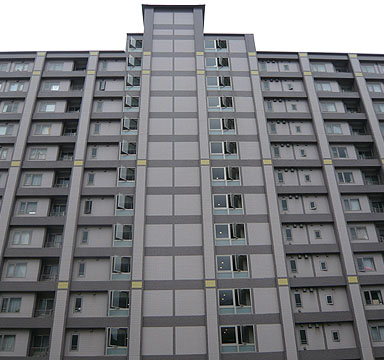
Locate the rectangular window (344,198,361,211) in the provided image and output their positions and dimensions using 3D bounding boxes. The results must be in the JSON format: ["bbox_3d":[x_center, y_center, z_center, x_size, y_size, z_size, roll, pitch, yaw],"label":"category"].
[{"bbox_3d":[15.153,2.310,36.689,1.600,1.260,0.150,0,-29,-2],"label":"rectangular window"}]

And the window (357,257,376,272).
[{"bbox_3d":[15.119,7.338,33.597,1.580,1.340,0.130,0,-28,-2],"label":"window"}]

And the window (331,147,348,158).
[{"bbox_3d":[15.063,-2.842,39.487,1.600,1.260,0.150,0,-29,-2],"label":"window"}]

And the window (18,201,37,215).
[{"bbox_3d":[-14.788,2.551,35.071,1.580,1.340,0.130,0,-28,-2],"label":"window"}]

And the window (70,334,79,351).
[{"bbox_3d":[-9.542,13.134,31.453,0.550,1.270,0.150,0,-28,-2],"label":"window"}]

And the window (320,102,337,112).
[{"bbox_3d":[15.429,-8.215,43.908,1.620,1.270,0.150,0,-28,-2],"label":"window"}]

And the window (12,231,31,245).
[{"bbox_3d":[-15.174,5.142,34.676,1.700,1.370,0.150,0,-28,-2],"label":"window"}]

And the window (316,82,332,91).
[{"bbox_3d":[15.403,-10.883,45.352,1.620,1.290,0.150,0,-28,-2],"label":"window"}]

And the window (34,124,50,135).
[{"bbox_3d":[-15.037,-5.076,39.190,1.580,1.340,0.130,0,-28,-2],"label":"window"}]

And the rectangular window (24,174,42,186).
[{"bbox_3d":[-15.309,0.020,37.458,1.700,1.370,0.150,0,-28,-2],"label":"rectangular window"}]

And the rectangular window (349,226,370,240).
[{"bbox_3d":[15.398,4.949,35.853,1.790,1.400,0.150,0,-28,-2],"label":"rectangular window"}]

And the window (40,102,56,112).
[{"bbox_3d":[-15.226,-7.628,41.010,1.600,1.260,0.150,0,-29,-2],"label":"window"}]

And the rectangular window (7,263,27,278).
[{"bbox_3d":[-14.787,7.594,32.744,1.600,1.260,0.150,0,-29,-2],"label":"rectangular window"}]

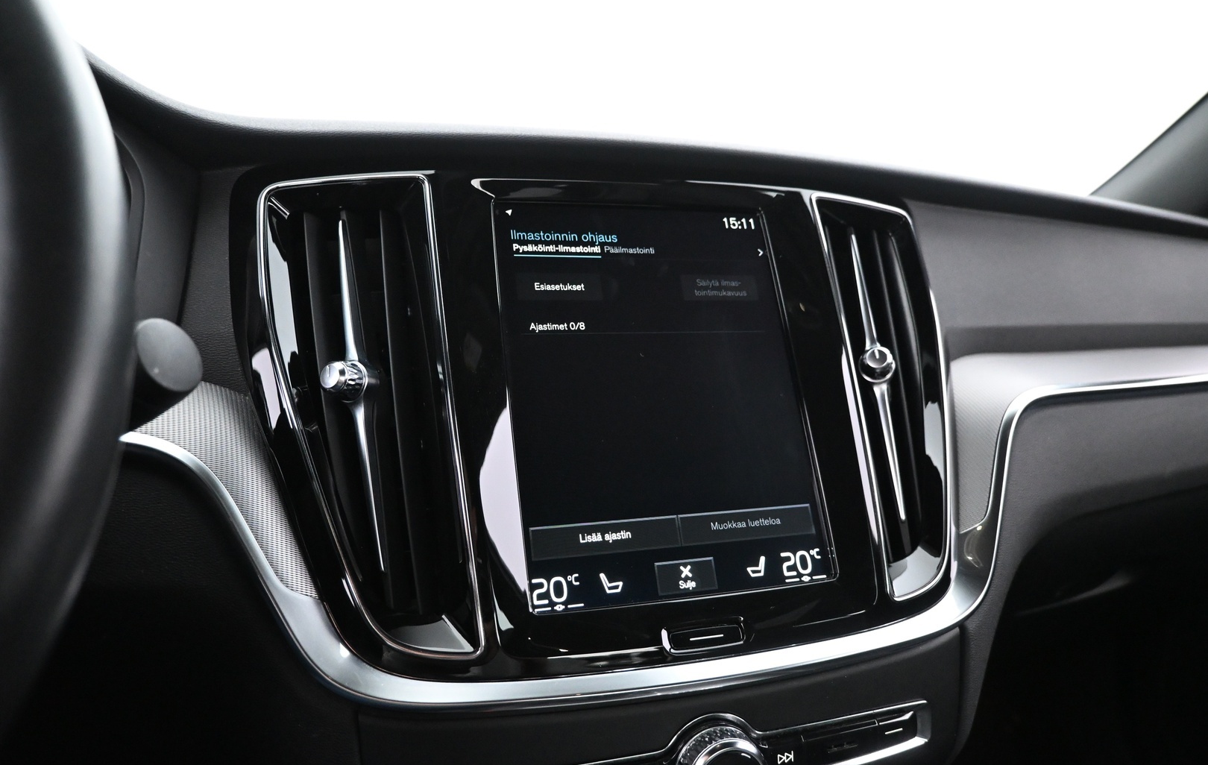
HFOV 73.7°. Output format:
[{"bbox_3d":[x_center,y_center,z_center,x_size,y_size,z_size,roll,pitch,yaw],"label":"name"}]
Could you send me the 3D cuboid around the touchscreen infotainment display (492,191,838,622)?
[{"bbox_3d":[0.025,0.003,0.360,0.137,0.183,0.015,-2,-19,-16],"label":"touchscreen infotainment display"}]

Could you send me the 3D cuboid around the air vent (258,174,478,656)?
[{"bbox_3d":[-0.100,0.012,0.343,0.081,0.211,0.040,-10,-17,-2],"label":"air vent"}]

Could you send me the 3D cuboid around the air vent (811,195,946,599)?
[{"bbox_3d":[0.139,0.005,0.412,0.081,0.211,0.040,7,-22,-30],"label":"air vent"}]

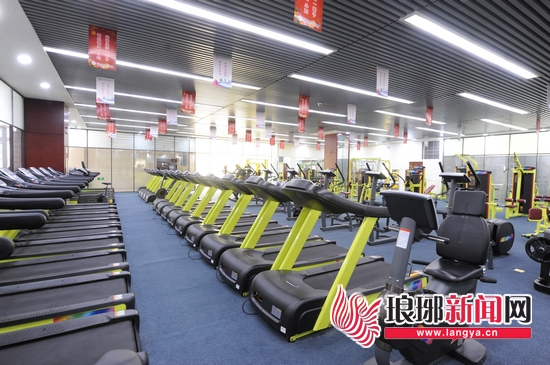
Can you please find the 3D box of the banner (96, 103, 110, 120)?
[{"bbox_3d":[-5.754,-2.436,9.781,0.390,0.610,0.030,0,3,-30],"label":"banner"}]

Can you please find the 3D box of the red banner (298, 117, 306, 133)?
[{"bbox_3d":[1.089,-2.312,11.691,0.390,0.610,0.030,0,3,-30],"label":"red banner"}]

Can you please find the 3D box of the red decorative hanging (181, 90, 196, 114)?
[{"bbox_3d":[-2.439,-2.281,8.216,0.390,0.610,0.030,0,3,-30],"label":"red decorative hanging"}]

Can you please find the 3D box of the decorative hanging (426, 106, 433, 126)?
[{"bbox_3d":[4.905,-2.107,9.193,0.390,0.610,0.030,0,3,-30],"label":"decorative hanging"}]

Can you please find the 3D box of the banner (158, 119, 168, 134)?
[{"bbox_3d":[-5.073,-2.547,13.223,0.390,0.610,0.030,0,3,-30],"label":"banner"}]

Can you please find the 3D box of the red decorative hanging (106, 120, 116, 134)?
[{"bbox_3d":[-7.093,-2.375,12.572,0.335,0.540,0.015,0,3,-30],"label":"red decorative hanging"}]

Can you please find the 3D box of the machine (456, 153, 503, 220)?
[{"bbox_3d":[7.879,0.225,11.083,1.400,2.340,1.100,0,3,-30],"label":"machine"}]

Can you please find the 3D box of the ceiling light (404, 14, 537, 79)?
[{"bbox_3d":[3.445,-2.080,4.727,4.105,0.080,0.200,0,3,-32],"label":"ceiling light"}]

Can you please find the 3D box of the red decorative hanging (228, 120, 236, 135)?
[{"bbox_3d":[-1.741,-2.211,11.777,0.320,0.530,0.015,0,3,-30],"label":"red decorative hanging"}]

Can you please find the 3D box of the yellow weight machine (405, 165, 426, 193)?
[{"bbox_3d":[6.645,0.104,13.722,0.950,1.660,1.100,2,3,20],"label":"yellow weight machine"}]

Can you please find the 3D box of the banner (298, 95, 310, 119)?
[{"bbox_3d":[0.762,-1.960,7.488,0.330,0.540,0.015,0,3,-30],"label":"banner"}]

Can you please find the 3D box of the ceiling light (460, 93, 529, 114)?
[{"bbox_3d":[6.259,-2.165,8.126,4.069,0.080,0.200,0,3,-32],"label":"ceiling light"}]

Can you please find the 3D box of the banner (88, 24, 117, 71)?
[{"bbox_3d":[-2.417,-1.890,4.073,0.340,0.550,0.015,0,3,-30],"label":"banner"}]

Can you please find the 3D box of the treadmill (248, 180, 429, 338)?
[{"bbox_3d":[0.847,0.732,3.580,2.162,1.503,0.890,0,3,-30],"label":"treadmill"}]

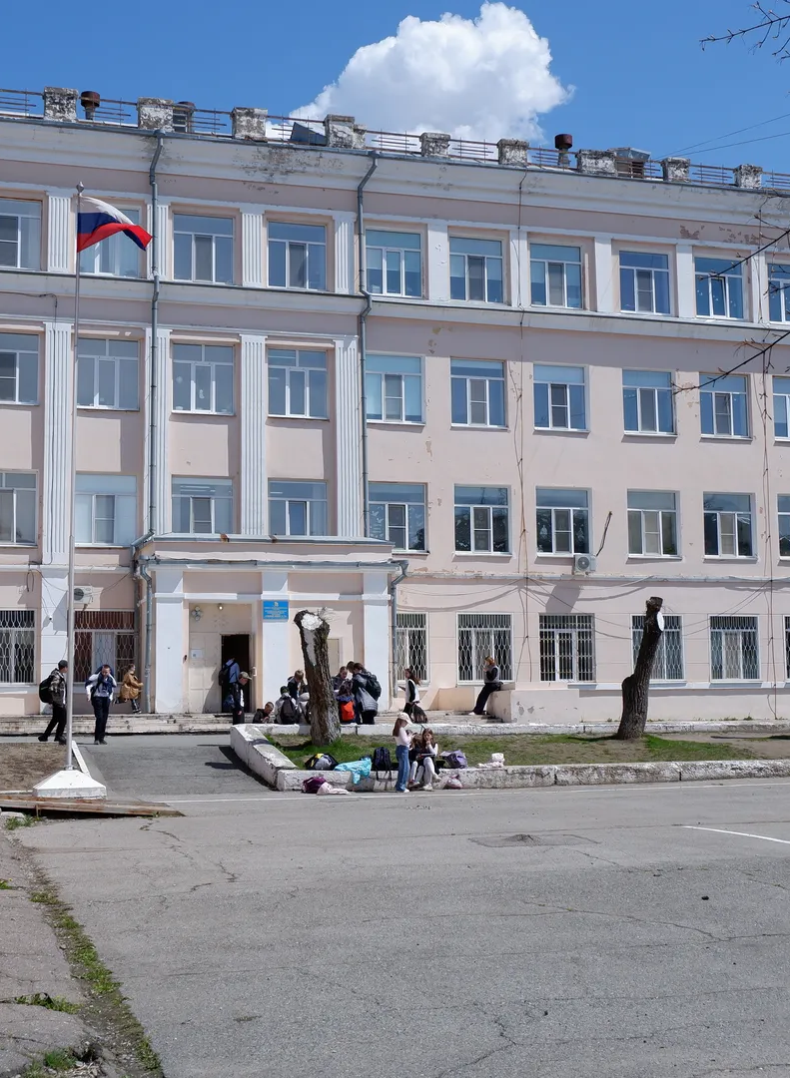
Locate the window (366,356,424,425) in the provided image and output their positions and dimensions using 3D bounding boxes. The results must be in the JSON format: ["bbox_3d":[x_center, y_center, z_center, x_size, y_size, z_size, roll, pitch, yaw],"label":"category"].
[{"bbox_3d":[0.026,-4.384,40.389,1.785,2.025,0.150,1,-7,-16],"label":"window"}]

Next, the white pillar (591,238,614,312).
[{"bbox_3d":[5.982,-7.539,39.424,0.559,2.186,0.200,1,-7,-15],"label":"white pillar"}]

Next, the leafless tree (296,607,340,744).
[{"bbox_3d":[-1.524,2.678,26.600,0.800,2.582,0.650,1,-7,-16],"label":"leafless tree"}]

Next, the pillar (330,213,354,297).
[{"bbox_3d":[-1.499,-8.216,39.649,0.658,2.460,0.200,1,-6,-16],"label":"pillar"}]

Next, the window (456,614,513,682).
[{"bbox_3d":[2.482,2.991,37.584,1.561,1.825,0.150,1,-7,-16],"label":"window"}]

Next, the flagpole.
[{"bbox_3d":[-5.975,-1.296,25.659,0.120,11.128,0.120,1,-7,-15],"label":"flagpole"}]

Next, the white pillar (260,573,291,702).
[{"bbox_3d":[-3.081,2.623,35.083,0.716,3.625,0.300,1,-6,-16],"label":"white pillar"}]

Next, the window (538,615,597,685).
[{"bbox_3d":[4.779,3.064,38.245,1.593,1.898,0.150,1,-7,-16],"label":"window"}]

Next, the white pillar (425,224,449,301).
[{"bbox_3d":[1.189,-7.702,38.261,0.599,2.214,0.200,1,-7,-16],"label":"white pillar"}]

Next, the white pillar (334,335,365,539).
[{"bbox_3d":[-1.339,-2.466,39.043,0.846,6.652,0.250,1,-6,-16],"label":"white pillar"}]

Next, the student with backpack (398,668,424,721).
[{"bbox_3d":[0.345,3.537,29.306,0.550,1.580,0.450,0,-7,-8],"label":"student with backpack"}]

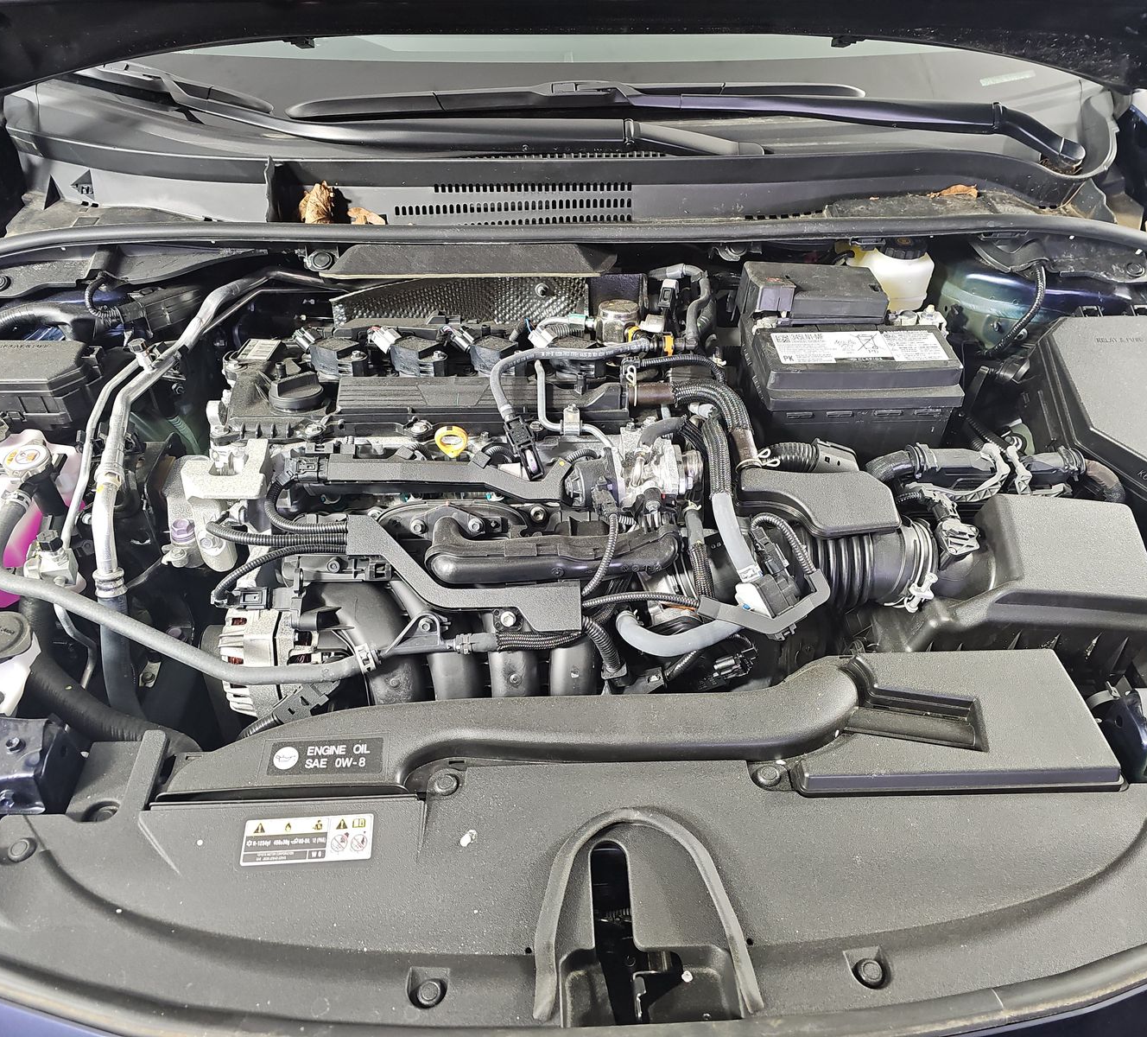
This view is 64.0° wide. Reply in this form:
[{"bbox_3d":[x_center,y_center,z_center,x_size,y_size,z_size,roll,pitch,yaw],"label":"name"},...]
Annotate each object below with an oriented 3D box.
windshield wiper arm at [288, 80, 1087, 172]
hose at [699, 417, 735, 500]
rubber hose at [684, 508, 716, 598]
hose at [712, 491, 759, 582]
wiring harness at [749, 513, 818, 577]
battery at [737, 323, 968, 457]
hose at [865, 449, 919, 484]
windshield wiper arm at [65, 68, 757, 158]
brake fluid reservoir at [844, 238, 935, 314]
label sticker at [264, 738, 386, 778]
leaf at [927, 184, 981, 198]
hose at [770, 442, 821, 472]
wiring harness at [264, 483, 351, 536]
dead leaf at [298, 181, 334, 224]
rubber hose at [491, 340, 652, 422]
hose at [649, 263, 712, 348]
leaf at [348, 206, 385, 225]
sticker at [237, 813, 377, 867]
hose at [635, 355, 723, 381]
[{"bbox_3d":[0.138,-0.490,1.140,1.006,0.085,0.111,-1,41,-2],"label":"windshield wiper arm"},{"bbox_3d":[0.138,-0.060,0.890,0.030,0.032,0.088,-3,68,1],"label":"hose"},{"bbox_3d":[0.126,0.033,0.912,0.022,0.022,0.098,-9,80,5],"label":"rubber hose"},{"bbox_3d":[0.154,0.015,0.865,0.027,0.027,0.097,-20,76,14],"label":"hose"},{"bbox_3d":[0.197,0.025,0.862,0.062,0.045,0.049,-1,41,-2],"label":"wiring harness"},{"bbox_3d":[0.314,-0.143,1.093,0.207,0.190,0.175,-1,44,0],"label":"battery"},{"bbox_3d":[0.325,-0.050,0.935,0.056,0.042,0.045,-1,44,0],"label":"hose"},{"bbox_3d":[-0.220,-0.494,1.141,0.896,0.055,0.065,7,44,2],"label":"windshield wiper arm"},{"bbox_3d":[0.384,-0.297,1.125,0.105,0.095,0.085,-1,44,0],"label":"brake fluid reservoir"},{"bbox_3d":[-0.185,0.178,0.685,0.084,0.002,0.029,-1,46,-2],"label":"label sticker"},{"bbox_3d":[0.481,-0.412,1.160,0.064,0.018,0.030,-1,41,-2],"label":"leaf"},{"bbox_3d":[0.227,-0.061,0.935,0.054,0.034,0.036,-1,44,0],"label":"hose"},{"bbox_3d":[-0.266,-0.010,0.920,0.089,0.044,0.041,-1,41,-2],"label":"wiring harness"},{"bbox_3d":[-0.311,-0.380,1.113,0.044,0.052,0.035,-1,44,0],"label":"dead leaf"},{"bbox_3d":[0.001,-0.139,0.903,0.163,0.042,0.104,-1,41,-2],"label":"rubber hose"},{"bbox_3d":[0.125,-0.245,1.060,0.072,0.085,0.065,-1,44,0],"label":"hose"},{"bbox_3d":[-0.250,-0.362,1.104,0.050,0.022,0.035,-1,44,0],"label":"leaf"},{"bbox_3d":[-0.197,0.238,0.680,0.094,0.002,0.035,-1,49,-6],"label":"sticker"},{"bbox_3d":[0.109,-0.159,0.951,0.091,0.019,0.024,5,41,5],"label":"hose"}]

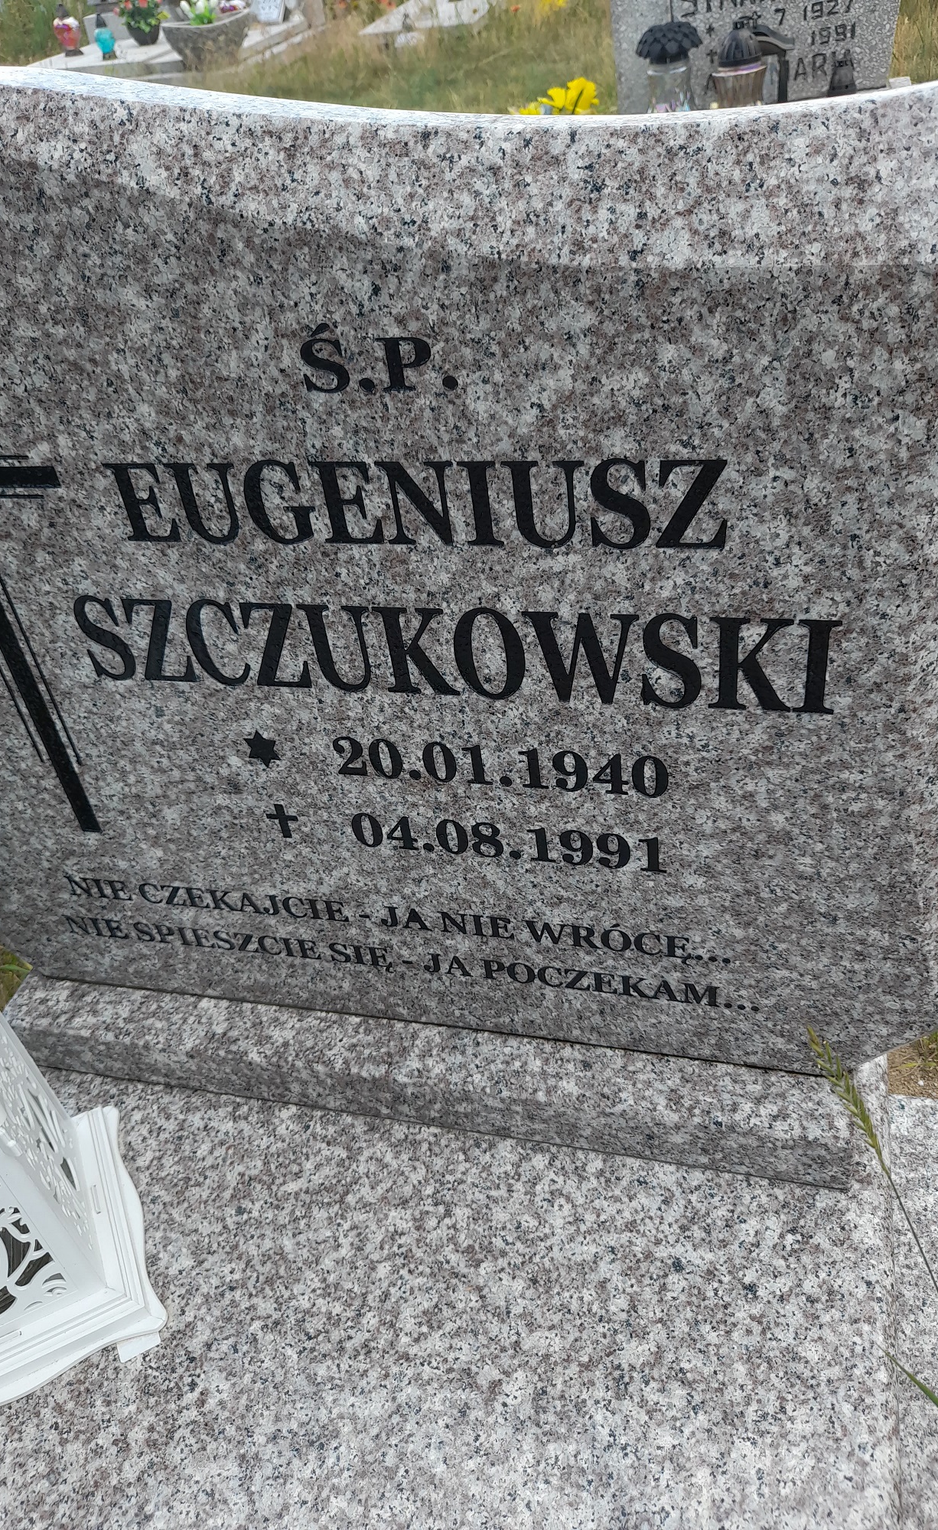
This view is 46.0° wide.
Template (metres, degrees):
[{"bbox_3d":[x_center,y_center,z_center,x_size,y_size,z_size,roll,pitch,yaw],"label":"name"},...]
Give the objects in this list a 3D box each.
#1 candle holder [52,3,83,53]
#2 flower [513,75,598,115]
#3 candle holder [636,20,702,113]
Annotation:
[{"bbox_3d":[-1.809,-3.331,5.013,0.110,0.188,0.085,-17,42,-8],"label":"candle holder"},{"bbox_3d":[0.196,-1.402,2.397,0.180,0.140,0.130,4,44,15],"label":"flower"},{"bbox_3d":[0.459,-1.541,2.530,0.142,0.240,0.142,4,44,15],"label":"candle holder"}]

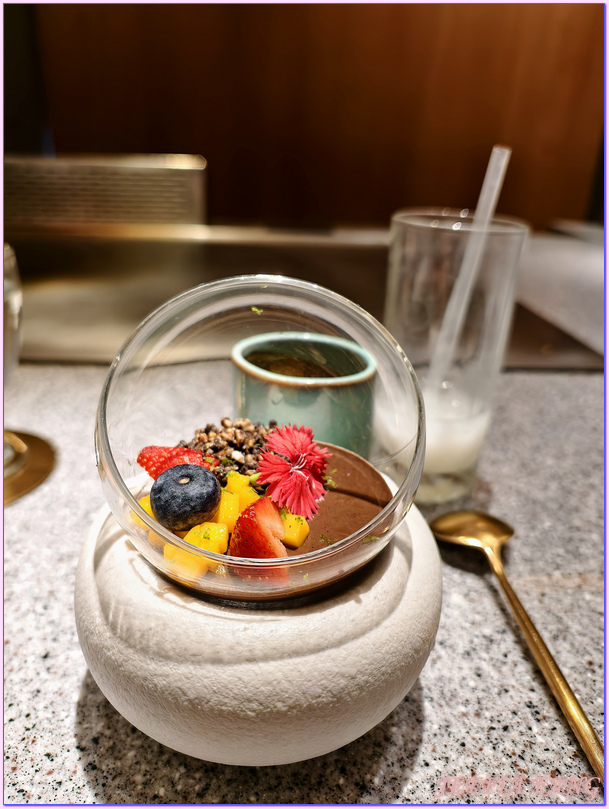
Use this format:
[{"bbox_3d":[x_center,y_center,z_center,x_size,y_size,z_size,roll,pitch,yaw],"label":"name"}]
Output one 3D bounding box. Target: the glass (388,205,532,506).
[{"bbox_3d":[0.069,-0.022,0.279,0.061,0.141,0.061,1,27,0],"label":"glass"}]

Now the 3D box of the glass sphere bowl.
[{"bbox_3d":[-0.013,0.011,0.171,0.100,0.096,0.099,1,27,0],"label":"glass sphere bowl"}]

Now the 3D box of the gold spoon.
[{"bbox_3d":[0.089,0.094,0.185,0.039,0.020,0.180,-2,27,-6],"label":"gold spoon"}]

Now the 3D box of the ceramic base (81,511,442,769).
[{"bbox_3d":[-0.015,0.065,0.199,0.128,0.056,0.128,1,27,0],"label":"ceramic base"}]

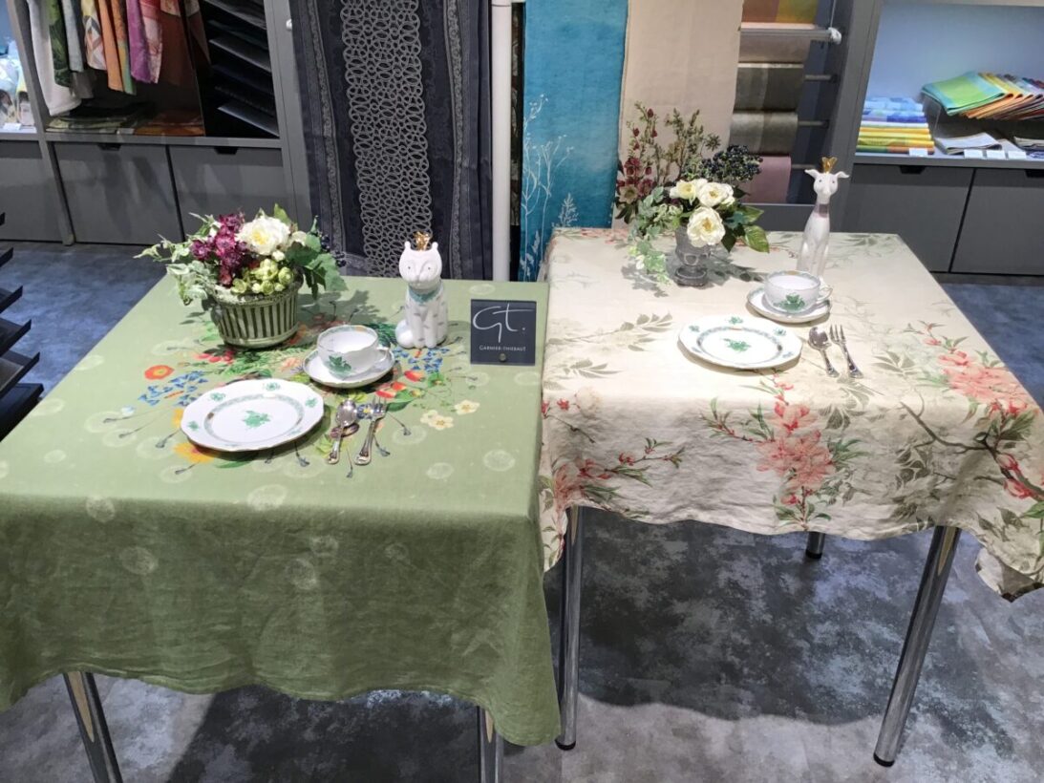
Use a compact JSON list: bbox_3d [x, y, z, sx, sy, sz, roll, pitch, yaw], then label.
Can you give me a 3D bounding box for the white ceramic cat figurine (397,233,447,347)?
[{"bbox_3d":[-0.153,-0.158,1.422,0.076,0.178,0.076,3,28,5],"label":"white ceramic cat figurine"}]

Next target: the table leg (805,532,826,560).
[{"bbox_3d":[0.703,0.065,2.061,0.041,0.742,0.041,2,28,3],"label":"table leg"}]

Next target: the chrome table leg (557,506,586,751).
[{"bbox_3d":[0.084,0.330,1.560,0.041,0.742,0.041,2,28,3],"label":"chrome table leg"}]

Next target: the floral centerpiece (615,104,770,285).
[{"bbox_3d":[0.301,-0.339,1.636,0.265,0.295,0.205,2,28,3],"label":"floral centerpiece"}]

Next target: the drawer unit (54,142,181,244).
[{"bbox_3d":[-1.723,-0.943,4.230,0.487,0.430,0.420,2,28,4],"label":"drawer unit"}]

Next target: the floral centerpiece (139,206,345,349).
[{"bbox_3d":[-0.431,-0.189,1.442,0.295,0.205,0.230,2,28,3],"label":"floral centerpiece"}]

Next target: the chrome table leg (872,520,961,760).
[{"bbox_3d":[0.668,0.347,1.536,0.041,0.742,0.041,2,28,3],"label":"chrome table leg"}]

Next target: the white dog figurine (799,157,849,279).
[{"bbox_3d":[0.531,-0.306,1.668,0.076,0.213,0.082,3,28,5],"label":"white dog figurine"}]

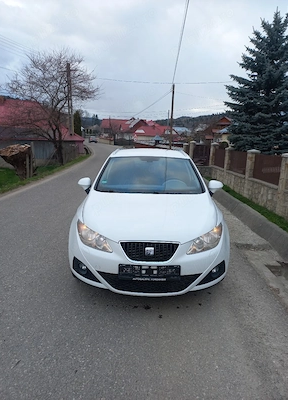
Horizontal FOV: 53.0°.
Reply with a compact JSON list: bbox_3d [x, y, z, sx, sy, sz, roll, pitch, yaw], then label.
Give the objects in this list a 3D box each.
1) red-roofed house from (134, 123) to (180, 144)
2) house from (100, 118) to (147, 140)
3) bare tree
[{"bbox_3d":[2.553,-12.968,59.000,9.200,5.000,8.500,2,12,3],"label":"red-roofed house"},{"bbox_3d":[-4.455,-15.352,66.000,11.000,6.500,9.500,-1,12,-9],"label":"house"},{"bbox_3d":[-5.326,-5.318,16.817,5.590,6.600,5.310,1,12,0],"label":"bare tree"}]

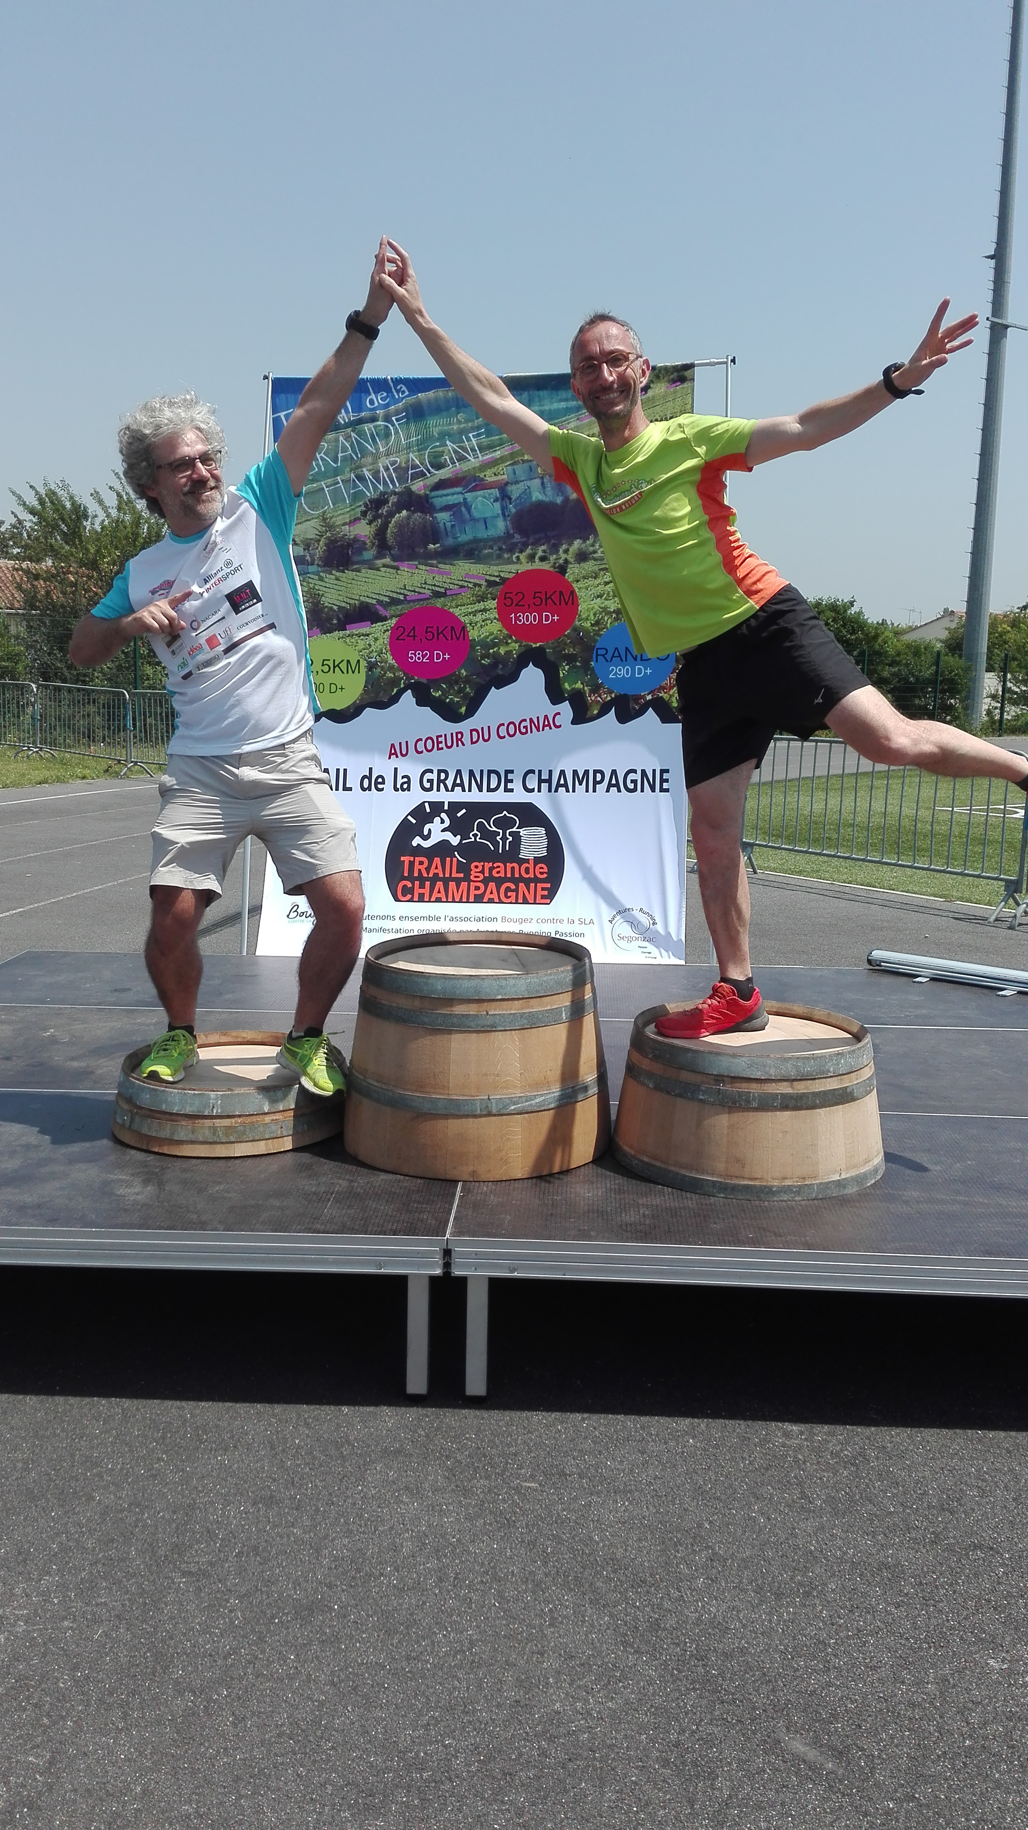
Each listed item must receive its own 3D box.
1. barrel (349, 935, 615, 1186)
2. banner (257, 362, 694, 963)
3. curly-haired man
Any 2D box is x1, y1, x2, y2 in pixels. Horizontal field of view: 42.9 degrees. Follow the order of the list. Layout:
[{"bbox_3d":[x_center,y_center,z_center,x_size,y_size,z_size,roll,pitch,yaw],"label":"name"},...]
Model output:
[{"bbox_3d":[-0.093,0.339,3.435,0.704,0.489,0.704,1,10,2],"label":"barrel"},{"bbox_3d":[-0.169,-1.065,5.712,1.872,2.620,0.060,2,0,5],"label":"banner"},{"bbox_3d":[-0.705,-0.585,3.283,0.801,2.067,0.526,0,10,-7],"label":"curly-haired man"}]

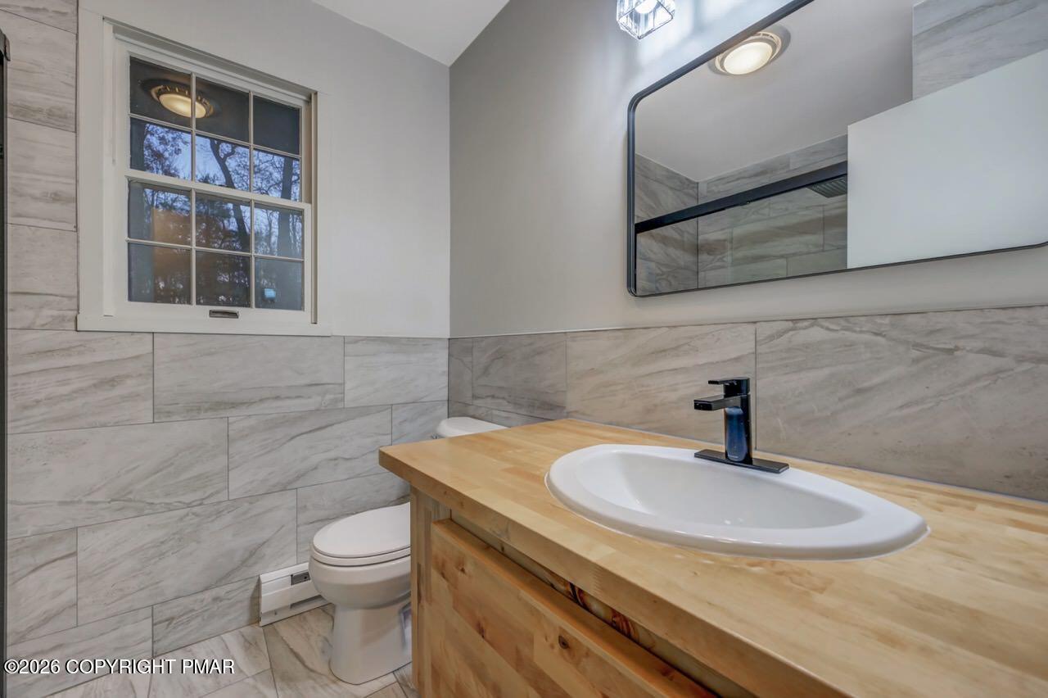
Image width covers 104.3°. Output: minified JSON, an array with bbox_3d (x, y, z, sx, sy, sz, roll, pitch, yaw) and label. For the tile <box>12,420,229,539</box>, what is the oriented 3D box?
[{"bbox_3d":[-1.320,0.401,1.322,0.585,0.305,0.012,1,-1,-38],"label":"tile"}]

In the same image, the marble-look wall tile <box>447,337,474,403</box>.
[{"bbox_3d":[-0.302,0.103,1.961,0.012,0.304,0.229,1,-1,-38],"label":"marble-look wall tile"}]

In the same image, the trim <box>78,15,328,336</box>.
[{"bbox_3d":[-1.111,-0.557,1.501,0.727,1.004,0.050,1,-1,-38],"label":"trim"}]

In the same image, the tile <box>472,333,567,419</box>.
[{"bbox_3d":[-0.044,0.101,1.629,0.012,0.304,0.612,1,-1,-38],"label":"tile"}]

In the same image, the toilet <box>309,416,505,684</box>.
[{"bbox_3d":[-0.405,0.671,1.492,0.690,0.729,0.470,1,-1,-38],"label":"toilet"}]

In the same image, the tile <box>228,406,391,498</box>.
[{"bbox_3d":[-0.850,0.405,1.686,0.606,0.305,0.012,1,-1,-38],"label":"tile"}]

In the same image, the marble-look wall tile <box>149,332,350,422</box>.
[{"bbox_3d":[-1.012,0.099,1.563,0.606,0.304,0.012,1,-1,-38],"label":"marble-look wall tile"}]

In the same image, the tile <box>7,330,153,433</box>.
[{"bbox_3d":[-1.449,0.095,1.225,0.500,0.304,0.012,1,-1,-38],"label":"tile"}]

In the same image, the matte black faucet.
[{"bbox_3d":[0.367,0.135,0.741,0.160,0.159,0.152,1,-1,-38],"label":"matte black faucet"}]

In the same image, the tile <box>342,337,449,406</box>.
[{"bbox_3d":[-0.576,0.102,1.901,0.496,0.304,0.012,1,-1,-38],"label":"tile"}]

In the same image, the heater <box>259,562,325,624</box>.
[{"bbox_3d":[-0.690,0.949,1.758,0.760,0.175,0.062,1,-1,-38],"label":"heater"}]

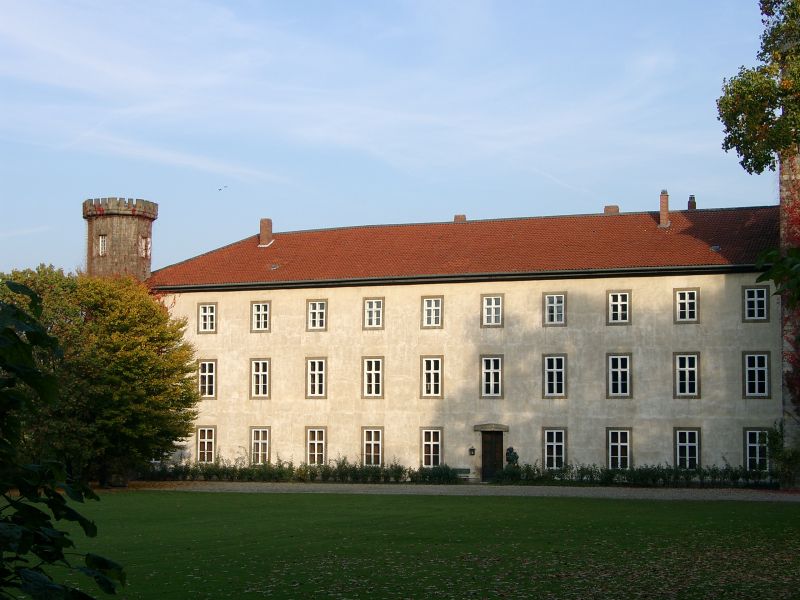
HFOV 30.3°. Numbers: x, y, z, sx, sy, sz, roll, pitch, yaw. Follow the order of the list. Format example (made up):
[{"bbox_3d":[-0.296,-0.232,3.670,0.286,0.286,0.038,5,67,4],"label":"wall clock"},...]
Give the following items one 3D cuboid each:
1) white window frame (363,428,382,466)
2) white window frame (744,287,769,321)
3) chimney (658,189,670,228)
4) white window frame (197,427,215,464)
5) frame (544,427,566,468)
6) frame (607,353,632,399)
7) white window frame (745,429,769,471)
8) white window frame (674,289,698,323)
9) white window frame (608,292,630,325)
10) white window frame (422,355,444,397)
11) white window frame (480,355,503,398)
[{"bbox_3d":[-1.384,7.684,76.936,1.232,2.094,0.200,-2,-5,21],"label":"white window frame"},{"bbox_3d":[19.542,0.251,81.276,1.382,1.983,0.200,-2,-5,22],"label":"white window frame"},{"bbox_3d":[15.774,-5.430,88.245,0.550,2.347,0.550,-2,-5,22],"label":"chimney"},{"bbox_3d":[-12.264,9.192,93.449,1.328,2.388,0.200,-2,-5,22],"label":"white window frame"},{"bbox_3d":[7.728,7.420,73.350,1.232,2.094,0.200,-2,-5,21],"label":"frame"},{"bbox_3d":[11.386,3.928,76.728,1.329,2.325,0.200,-2,-5,23],"label":"frame"},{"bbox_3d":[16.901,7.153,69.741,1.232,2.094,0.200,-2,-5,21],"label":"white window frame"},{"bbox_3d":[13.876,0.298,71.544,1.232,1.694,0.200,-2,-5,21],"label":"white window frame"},{"bbox_3d":[11.405,0.389,77.025,1.329,1.812,0.200,-2,-5,23],"label":"white window frame"},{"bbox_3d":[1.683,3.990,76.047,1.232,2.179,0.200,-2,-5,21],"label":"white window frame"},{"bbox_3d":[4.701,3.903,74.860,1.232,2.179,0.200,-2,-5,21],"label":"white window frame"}]

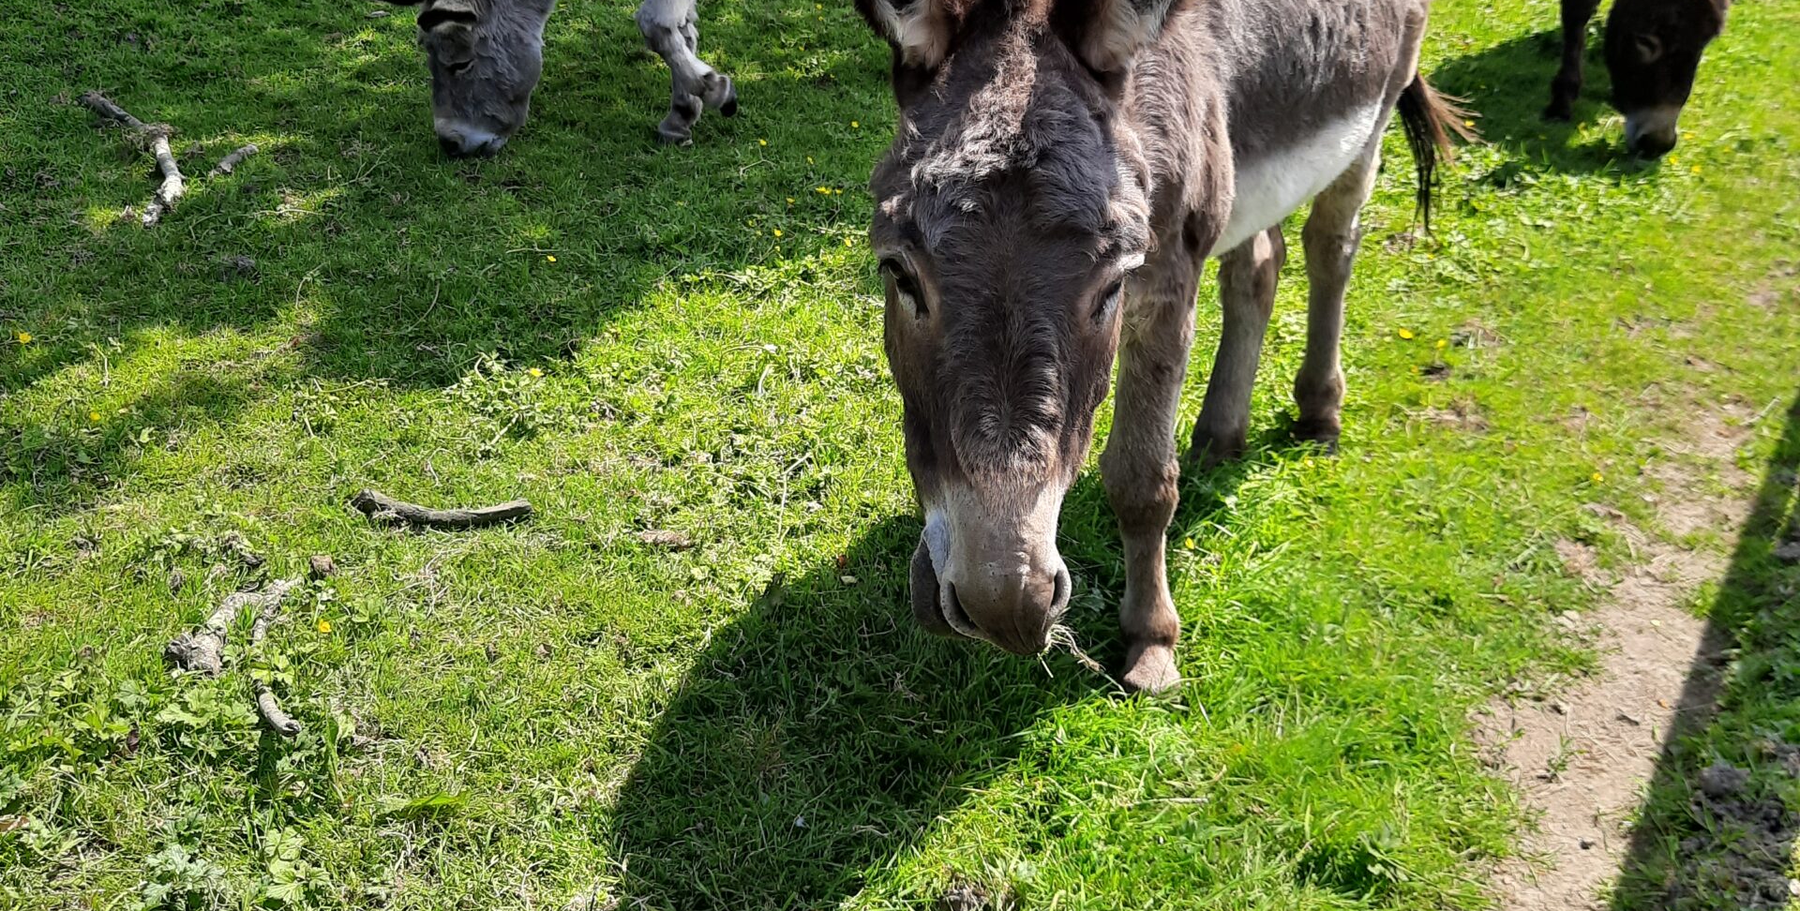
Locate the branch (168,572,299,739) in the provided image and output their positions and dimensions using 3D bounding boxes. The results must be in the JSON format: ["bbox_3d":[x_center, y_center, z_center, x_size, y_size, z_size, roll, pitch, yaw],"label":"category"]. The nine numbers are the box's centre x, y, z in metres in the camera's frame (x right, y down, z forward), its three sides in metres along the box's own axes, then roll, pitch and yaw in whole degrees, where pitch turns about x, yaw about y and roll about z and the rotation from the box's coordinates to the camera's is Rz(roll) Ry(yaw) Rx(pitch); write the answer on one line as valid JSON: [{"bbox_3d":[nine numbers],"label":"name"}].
[{"bbox_3d":[-0.946,0.259,2.449,0.185,0.070,0.380,-7,26,-15],"label":"branch"}]

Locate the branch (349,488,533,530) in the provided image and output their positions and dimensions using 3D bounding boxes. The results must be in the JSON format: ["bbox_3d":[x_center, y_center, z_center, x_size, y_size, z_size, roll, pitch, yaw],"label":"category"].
[{"bbox_3d":[-0.746,0.090,2.820,0.300,0.055,0.075,0,25,0],"label":"branch"}]

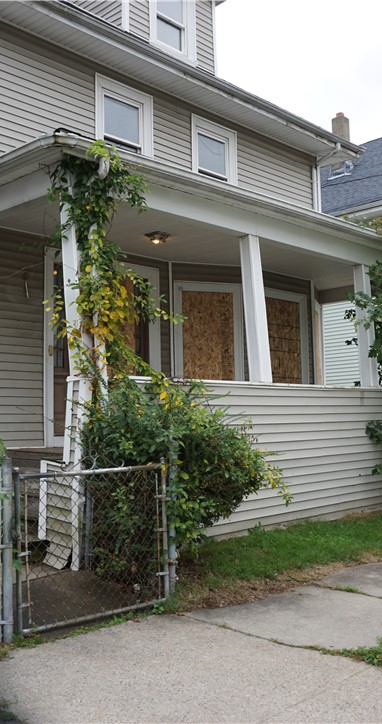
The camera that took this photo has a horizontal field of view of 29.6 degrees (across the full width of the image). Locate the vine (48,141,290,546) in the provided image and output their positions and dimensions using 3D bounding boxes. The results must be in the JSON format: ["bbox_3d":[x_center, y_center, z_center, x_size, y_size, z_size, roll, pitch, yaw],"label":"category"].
[{"bbox_3d":[-0.076,-0.066,6.693,0.994,3.604,2.398,-6,-7,44],"label":"vine"}]

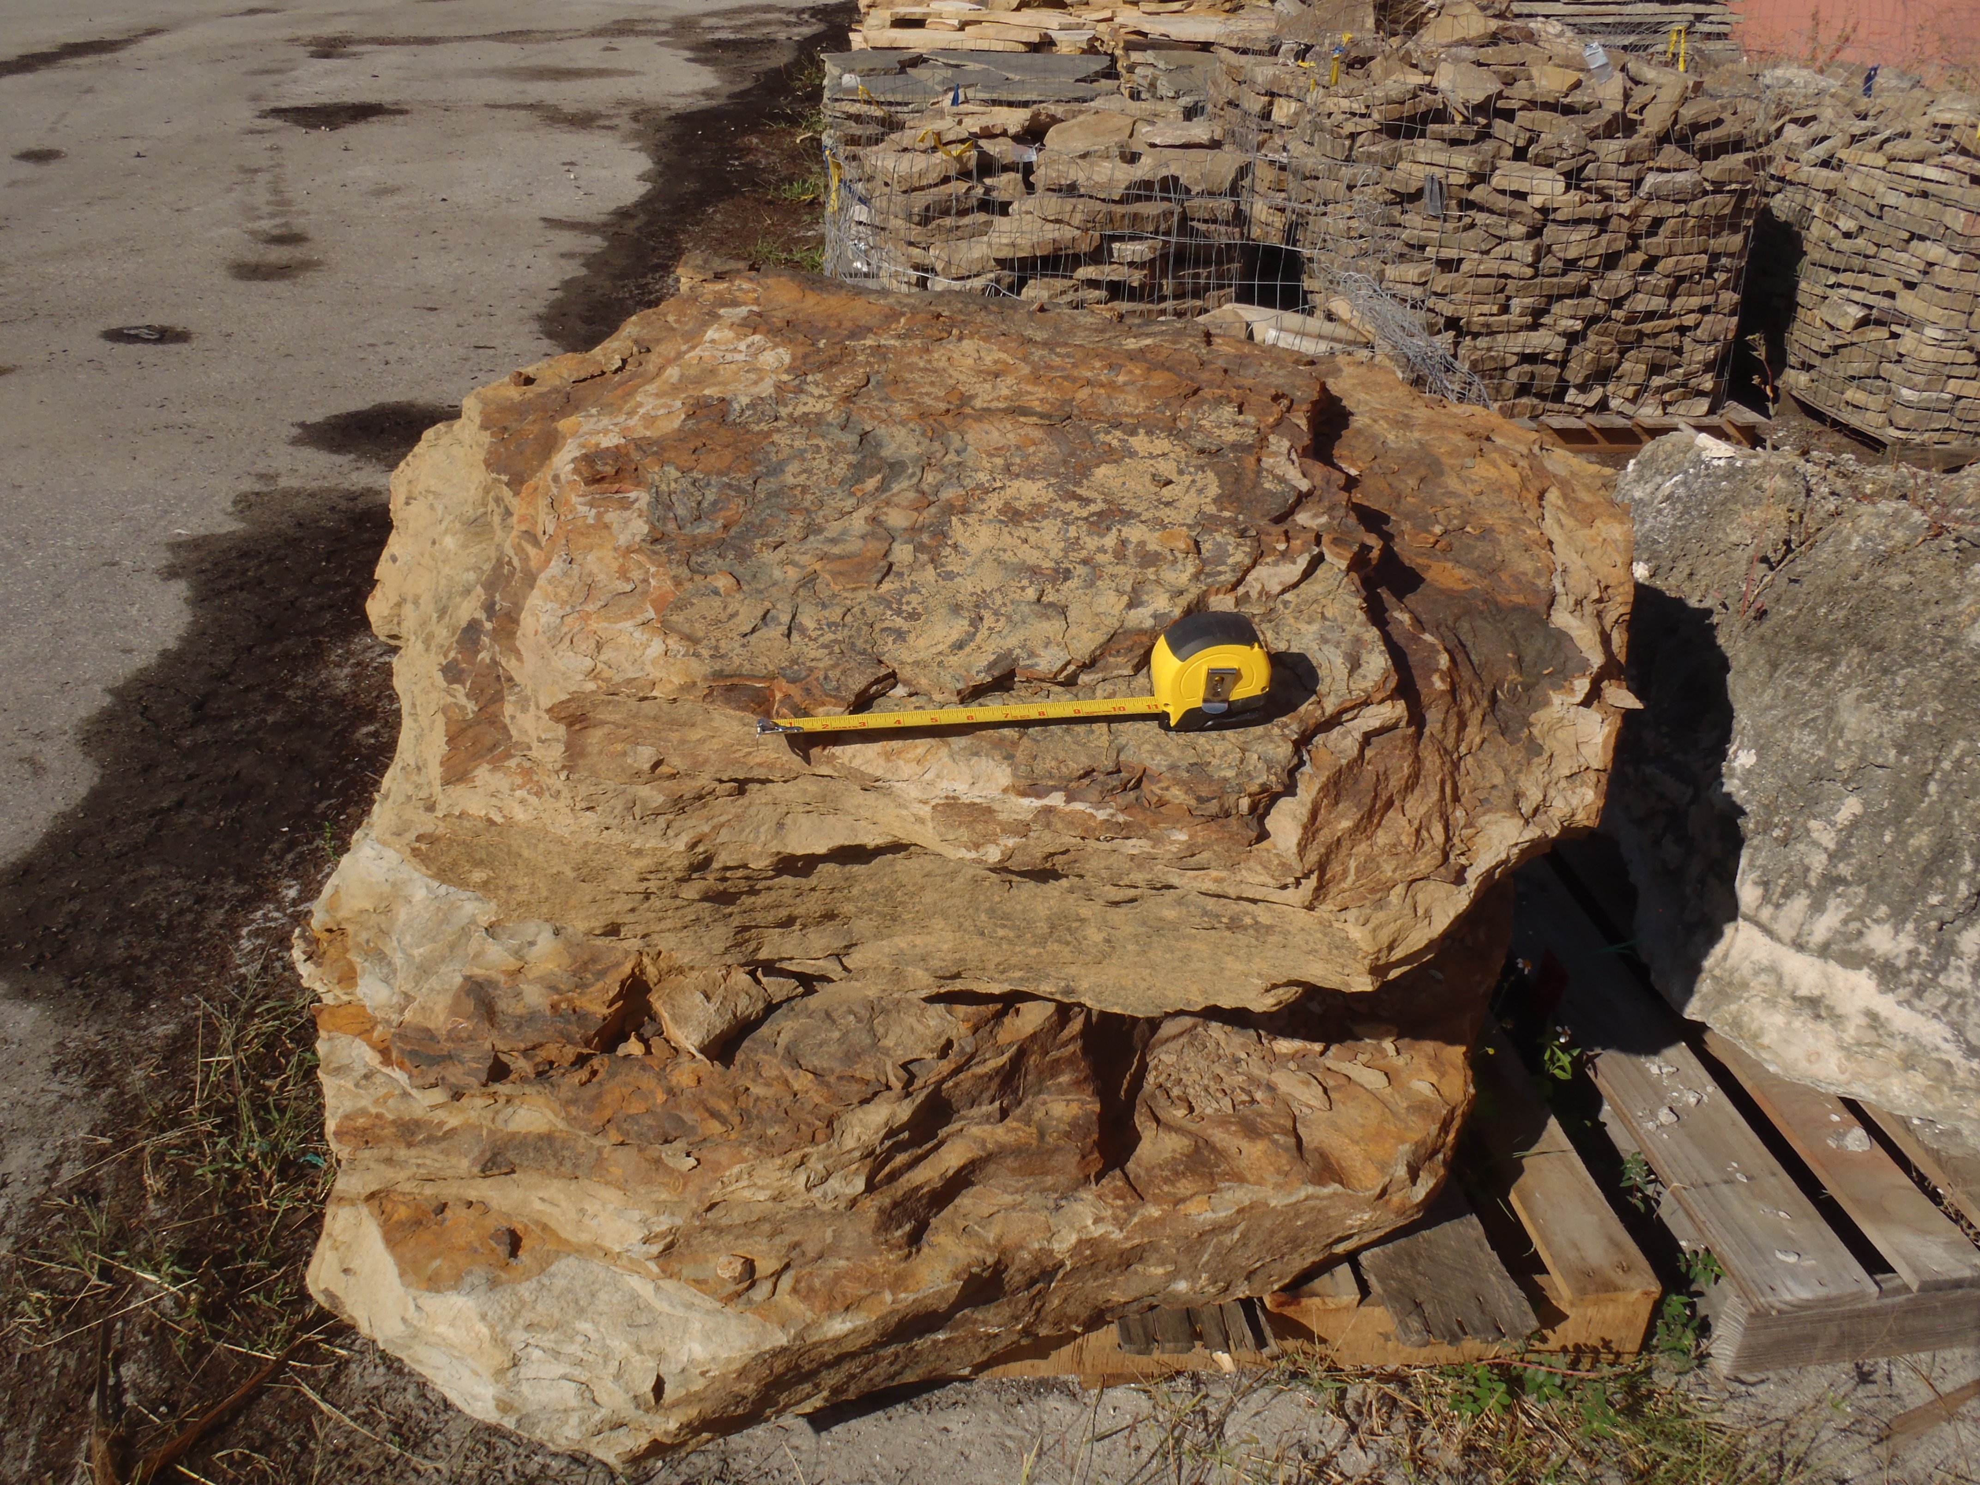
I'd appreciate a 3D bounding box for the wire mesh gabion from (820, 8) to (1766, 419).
[{"bbox_3d":[0.799,-1.447,4.368,2.420,0.940,1.160,-2,29,-6],"label":"wire mesh gabion"}]

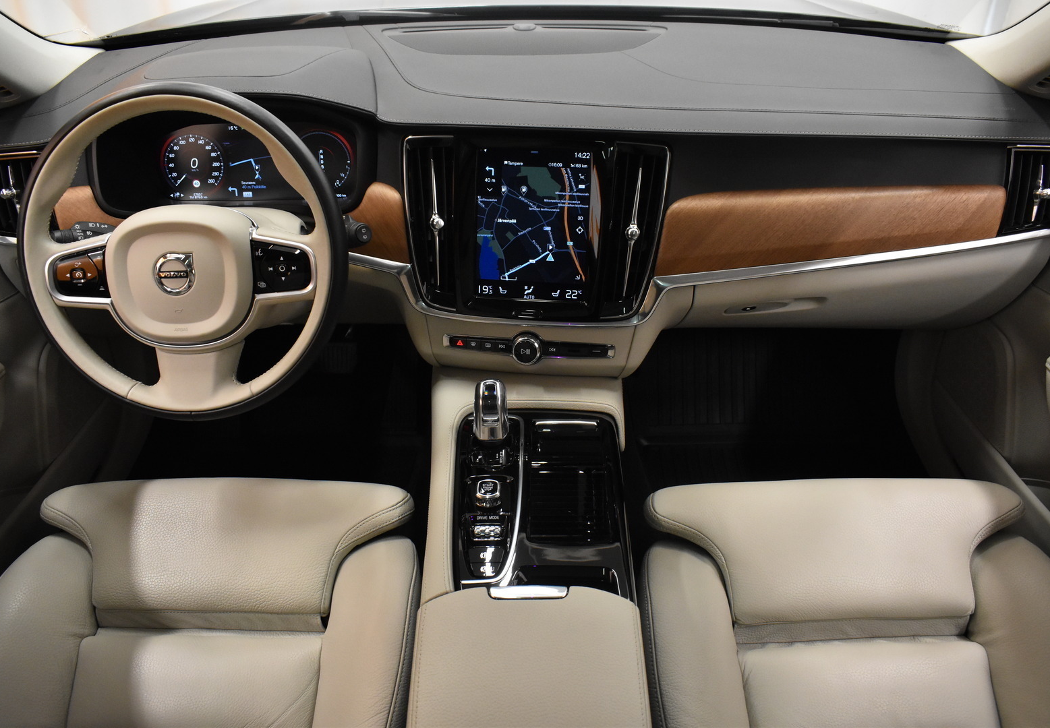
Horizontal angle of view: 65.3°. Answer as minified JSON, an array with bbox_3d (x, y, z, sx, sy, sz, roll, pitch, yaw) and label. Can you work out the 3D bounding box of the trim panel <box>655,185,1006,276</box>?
[{"bbox_3d":[0.372,-0.164,1.021,0.425,0.105,0.050,0,25,0],"label":"trim panel"}]

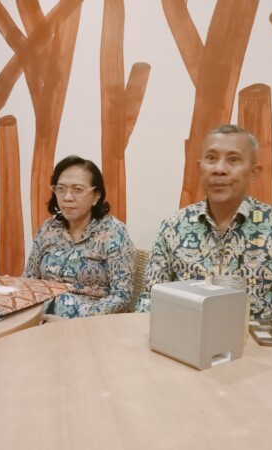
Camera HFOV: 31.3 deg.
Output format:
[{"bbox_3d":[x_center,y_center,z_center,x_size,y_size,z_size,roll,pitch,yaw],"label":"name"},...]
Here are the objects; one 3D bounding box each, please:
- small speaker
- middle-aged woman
[{"bbox_3d":[0.115,0.179,0.909,0.118,0.129,0.127,-2,6,-40],"label":"small speaker"},{"bbox_3d":[-0.323,0.343,1.538,0.470,1.150,0.720,5,5,30],"label":"middle-aged woman"}]

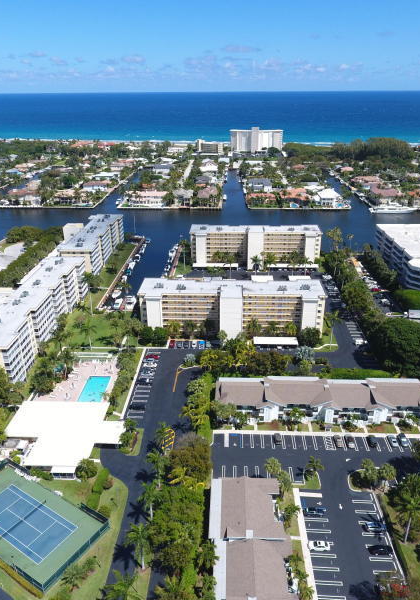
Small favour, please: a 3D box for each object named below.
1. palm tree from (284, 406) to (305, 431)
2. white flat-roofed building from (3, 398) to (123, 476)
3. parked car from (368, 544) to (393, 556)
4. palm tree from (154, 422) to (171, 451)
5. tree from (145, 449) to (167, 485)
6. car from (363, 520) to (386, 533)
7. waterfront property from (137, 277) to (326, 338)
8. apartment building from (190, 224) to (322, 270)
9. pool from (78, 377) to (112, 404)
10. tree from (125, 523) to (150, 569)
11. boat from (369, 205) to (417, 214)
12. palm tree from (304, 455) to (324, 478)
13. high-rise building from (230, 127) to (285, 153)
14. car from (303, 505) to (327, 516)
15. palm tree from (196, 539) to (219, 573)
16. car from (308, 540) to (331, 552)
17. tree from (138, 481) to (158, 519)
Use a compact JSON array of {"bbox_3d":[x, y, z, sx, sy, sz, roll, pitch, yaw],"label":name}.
[{"bbox_3d":[24.797,35.035,136.706,4.800,7.000,4.800,1,24,2],"label":"palm tree"},{"bbox_3d":[-41.145,38.733,131.595,34.000,3.900,27.600,1,24,2],"label":"white flat-roofed building"},{"bbox_3d":[37.430,54.612,100.865,4.800,1.470,1.850,0,24,0],"label":"parked car"},{"bbox_3d":[-12.432,38.594,127.025,4.900,9.300,4.900,0,24,0],"label":"palm tree"},{"bbox_3d":[-12.776,43.384,115.906,5.400,9.800,5.400,0,24,0],"label":"tree"},{"bbox_3d":[37.945,51.499,105.068,4.500,1.650,1.850,1,24,2],"label":"car"},{"bbox_3d":[9.020,3.482,191.754,74.500,19.200,21.000,1,24,2],"label":"waterfront property"},{"bbox_3d":[26.520,-32.082,268.563,75.000,20.500,23.500,1,24,2],"label":"apartment building"},{"bbox_3d":[-38.848,30.802,155.787,7.600,1.500,16.000,1,24,2],"label":"pool"},{"bbox_3d":[-13.969,51.653,94.666,5.200,10.600,5.200,1,24,2],"label":"tree"},{"bbox_3d":[151.872,-76.440,382.944,38.000,8.500,7.800,0,24,1],"label":"boat"},{"bbox_3d":[27.145,43.481,119.130,4.500,6.100,4.500,1,24,2],"label":"palm tree"},{"bbox_3d":[72.861,-248.570,719.853,81.000,36.000,23.000,1,24,3],"label":"high-rise building"},{"bbox_3d":[24.882,49.915,109.047,4.800,1.400,1.820,1,24,2],"label":"car"},{"bbox_3d":[-0.475,53.946,95.622,4.900,7.300,4.900,0,24,0],"label":"palm tree"},{"bbox_3d":[24.153,53.866,101.871,4.500,1.450,1.820,0,24,1],"label":"car"},{"bbox_3d":[-13.636,46.902,106.634,4.800,10.600,4.800,1,24,2],"label":"tree"}]

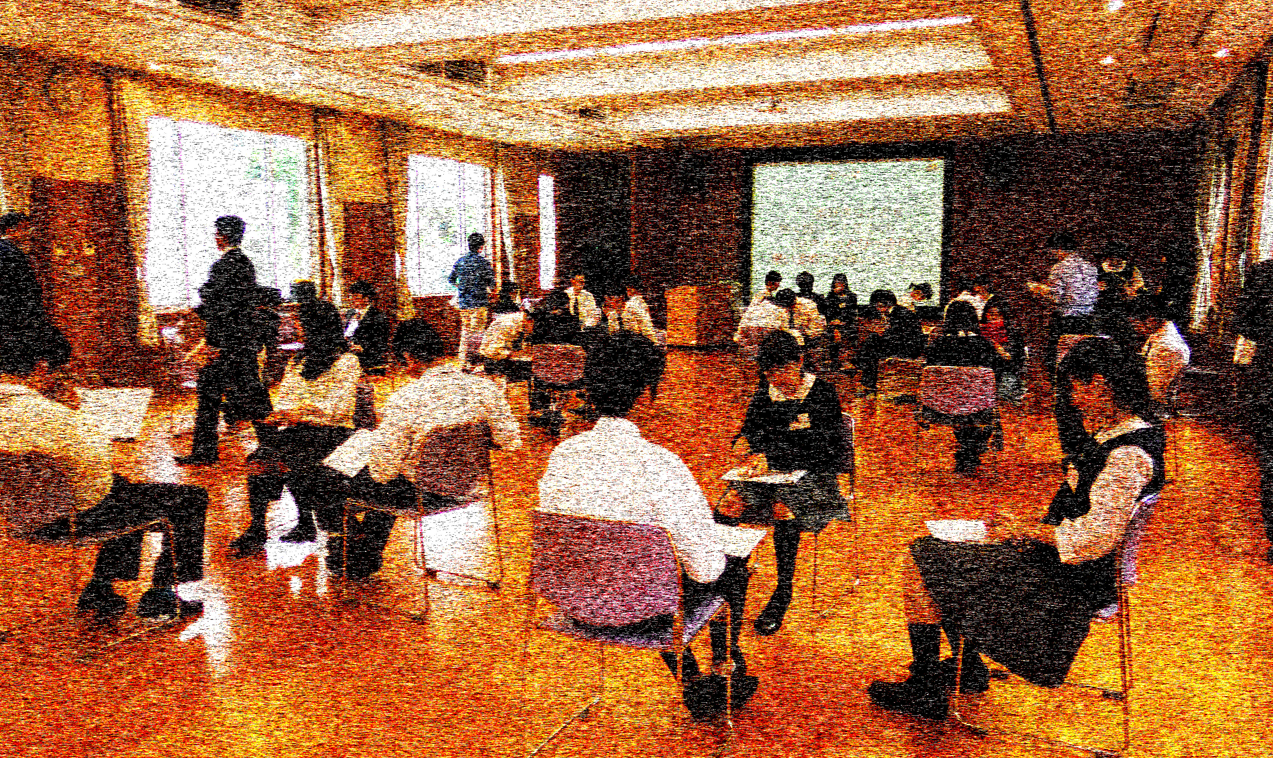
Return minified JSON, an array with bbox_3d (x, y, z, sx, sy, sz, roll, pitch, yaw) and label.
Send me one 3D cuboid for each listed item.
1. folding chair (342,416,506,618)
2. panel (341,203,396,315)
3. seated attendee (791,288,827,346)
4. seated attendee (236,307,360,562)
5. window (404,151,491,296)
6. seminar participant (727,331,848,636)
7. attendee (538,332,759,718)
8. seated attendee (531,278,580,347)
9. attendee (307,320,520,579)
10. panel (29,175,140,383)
[{"bbox_3d":[-0.924,0.558,4.135,0.535,0.775,0.510,4,8,25],"label":"folding chair"},{"bbox_3d":[-3.606,-1.266,12.950,0.050,2.120,0.990,4,8,25],"label":"panel"},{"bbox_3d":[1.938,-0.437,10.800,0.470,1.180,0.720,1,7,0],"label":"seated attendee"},{"bbox_3d":[-1.792,0.213,5.024,0.760,1.220,0.500,-6,10,-41],"label":"seated attendee"},{"bbox_3d":[-2.812,-2.269,14.554,0.080,2.005,2.100,4,8,25],"label":"window"},{"bbox_3d":[0.611,0.391,4.035,0.480,1.180,0.740,4,8,25],"label":"seminar participant"},{"bbox_3d":[0.075,0.491,2.991,0.530,1.240,0.740,4,8,23],"label":"attendee"},{"bbox_3d":[-0.639,-0.149,7.829,0.480,1.220,0.740,0,8,-3],"label":"seated attendee"},{"bbox_3d":[-1.013,0.342,4.183,0.800,1.200,0.570,4,8,25],"label":"attendee"},{"bbox_3d":[-5.328,-0.832,9.268,0.050,2.120,0.974,4,8,25],"label":"panel"}]

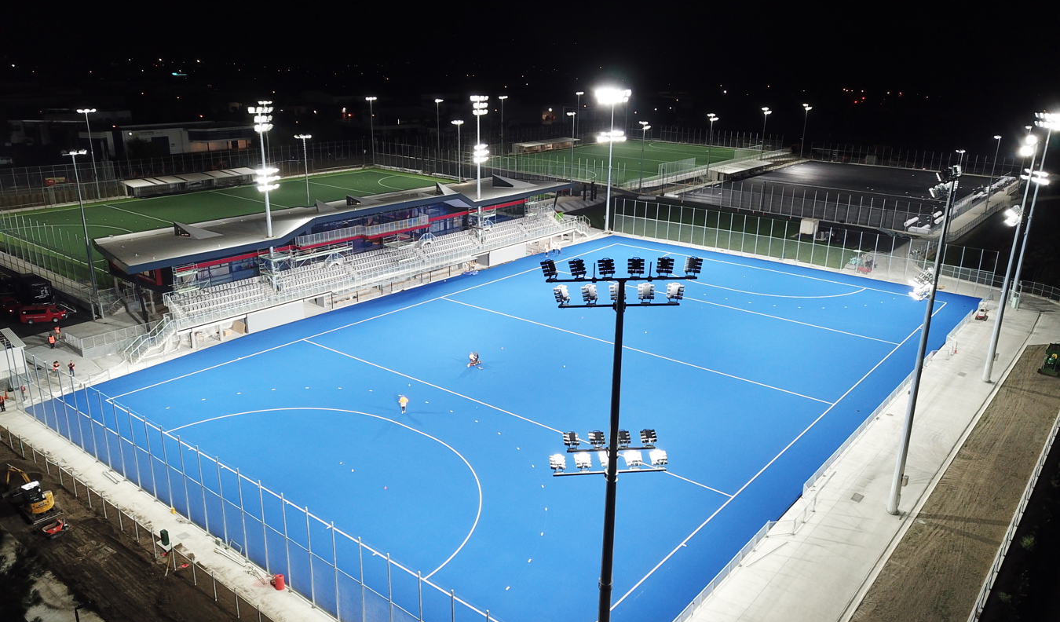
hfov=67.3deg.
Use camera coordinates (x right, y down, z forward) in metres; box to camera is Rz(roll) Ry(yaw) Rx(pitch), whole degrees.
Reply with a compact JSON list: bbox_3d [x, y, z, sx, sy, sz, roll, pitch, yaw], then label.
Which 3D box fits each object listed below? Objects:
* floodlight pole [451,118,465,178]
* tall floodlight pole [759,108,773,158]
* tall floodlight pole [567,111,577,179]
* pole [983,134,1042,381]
[{"bbox_3d":[-13.103,-26.644,149.799,1.000,18.100,3.300,15,22,36],"label":"floodlight pole"},{"bbox_3d":[73.516,-55.400,251.338,1.600,17.200,2.900,15,22,36],"label":"tall floodlight pole"},{"bbox_3d":[9.294,-34.800,177.736,1.000,18.300,3.100,15,22,36],"label":"tall floodlight pole"},{"bbox_3d":[49.678,-4.993,82.365,1.400,25.900,5.500,15,22,36],"label":"pole"}]

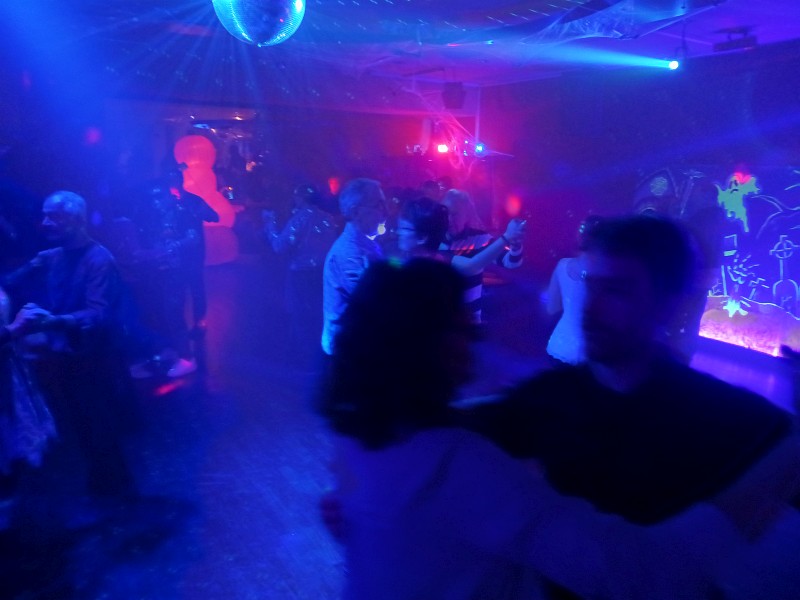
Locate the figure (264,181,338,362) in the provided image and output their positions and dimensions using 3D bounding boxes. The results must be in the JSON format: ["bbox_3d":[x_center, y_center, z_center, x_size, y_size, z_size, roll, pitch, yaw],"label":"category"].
[{"bbox_3d":[-0.960,-0.260,6.160,0.580,1.710,0.500,-10,15,-41],"label":"figure"}]

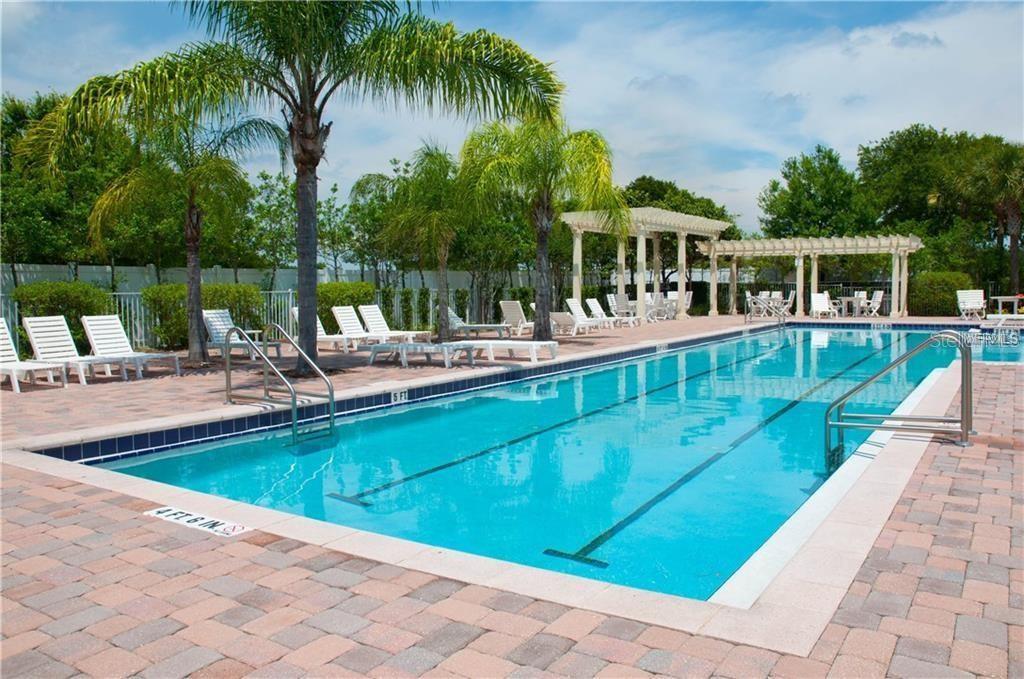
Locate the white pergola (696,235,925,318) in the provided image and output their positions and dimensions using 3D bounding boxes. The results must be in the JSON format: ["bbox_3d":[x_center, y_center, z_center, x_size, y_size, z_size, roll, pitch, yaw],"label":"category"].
[{"bbox_3d":[12.323,-2.514,31.941,8.209,3.118,3.482,1,4,33],"label":"white pergola"}]

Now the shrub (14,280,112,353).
[{"bbox_3d":[-10.350,-0.500,17.652,1.300,1.674,1.530,1,4,33],"label":"shrub"}]

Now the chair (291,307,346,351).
[{"bbox_3d":[-3.900,-0.225,16.474,1.700,0.940,0.660,2,4,33],"label":"chair"}]

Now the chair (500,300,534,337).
[{"bbox_3d":[0.356,-0.624,21.735,0.660,0.950,1.700,1,4,31],"label":"chair"}]

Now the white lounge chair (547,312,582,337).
[{"bbox_3d":[1.615,-0.466,21.910,0.680,0.640,1.800,0,4,25],"label":"white lounge chair"}]

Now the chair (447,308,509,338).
[{"bbox_3d":[-0.919,-0.498,21.662,1.950,0.830,0.650,1,4,27],"label":"chair"}]

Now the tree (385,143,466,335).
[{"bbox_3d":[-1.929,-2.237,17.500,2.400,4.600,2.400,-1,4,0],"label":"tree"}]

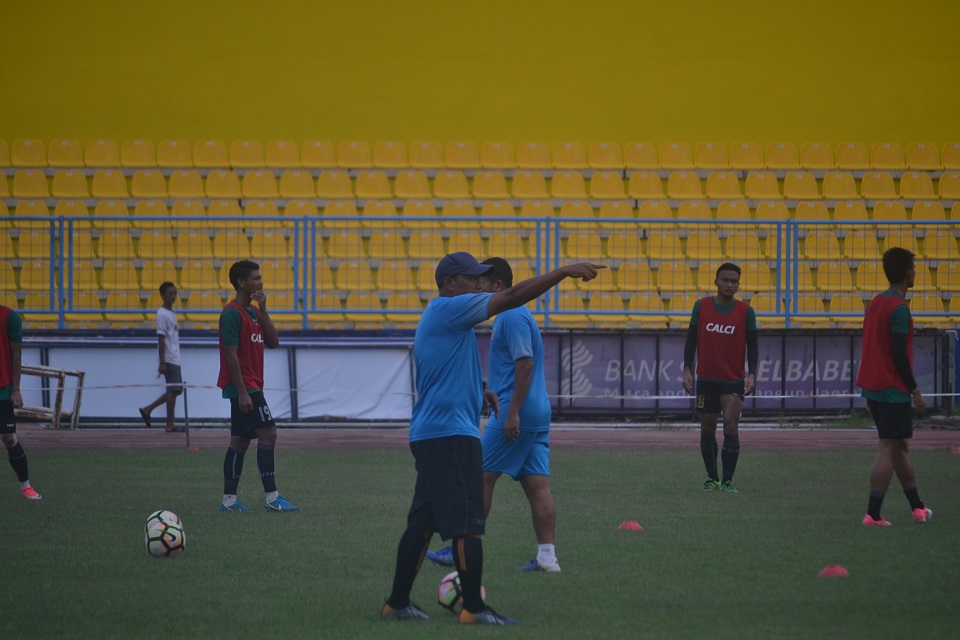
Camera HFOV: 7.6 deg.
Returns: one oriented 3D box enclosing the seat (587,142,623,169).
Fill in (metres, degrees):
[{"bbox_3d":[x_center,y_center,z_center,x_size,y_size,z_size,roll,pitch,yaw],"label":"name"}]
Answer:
[{"bbox_3d":[1.597,-2.107,92.104,0.440,0.350,0.420,0,0,-5],"label":"seat"}]

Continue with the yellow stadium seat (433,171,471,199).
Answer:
[{"bbox_3d":[-0.364,-1.726,92.071,0.450,0.355,0.420,0,0,-5],"label":"yellow stadium seat"}]

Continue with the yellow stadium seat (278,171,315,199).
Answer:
[{"bbox_3d":[-2.310,-1.702,90.778,0.440,0.350,0.420,0,0,-5],"label":"yellow stadium seat"}]

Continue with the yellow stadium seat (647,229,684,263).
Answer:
[{"bbox_3d":[2.251,-0.892,87.377,0.450,0.350,0.420,0,0,-4],"label":"yellow stadium seat"}]

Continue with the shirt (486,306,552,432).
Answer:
[{"bbox_3d":[0.213,0.268,39.400,0.360,0.690,0.520,0,0,-5],"label":"shirt"}]

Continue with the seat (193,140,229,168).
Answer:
[{"bbox_3d":[-3.051,-1.892,82.169,0.405,0.315,0.400,0,0,-6],"label":"seat"}]

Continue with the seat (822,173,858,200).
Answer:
[{"bbox_3d":[4.624,-1.721,92.470,0.450,0.355,0.420,0,0,-5],"label":"seat"}]

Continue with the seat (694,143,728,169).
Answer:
[{"bbox_3d":[2.850,-2.016,88.642,0.440,0.345,0.420,0,0,-3],"label":"seat"}]

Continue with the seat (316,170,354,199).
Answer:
[{"bbox_3d":[-1.625,-1.526,81.524,0.410,0.315,0.400,0,0,-6],"label":"seat"}]

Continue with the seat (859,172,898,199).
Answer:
[{"bbox_3d":[5.167,-1.731,93.225,0.455,0.355,0.410,0,0,-2],"label":"seat"}]

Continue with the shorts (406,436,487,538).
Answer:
[{"bbox_3d":[-0.158,0.756,33.000,0.360,0.520,0.380,0,0,-7],"label":"shorts"}]

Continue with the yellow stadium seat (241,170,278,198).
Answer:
[{"bbox_3d":[-2.801,-1.727,91.876,0.450,0.355,0.420,0,0,-5],"label":"yellow stadium seat"}]

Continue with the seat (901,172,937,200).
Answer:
[{"bbox_3d":[5.628,-1.723,92.550,0.450,0.355,0.420,0,0,-5],"label":"seat"}]

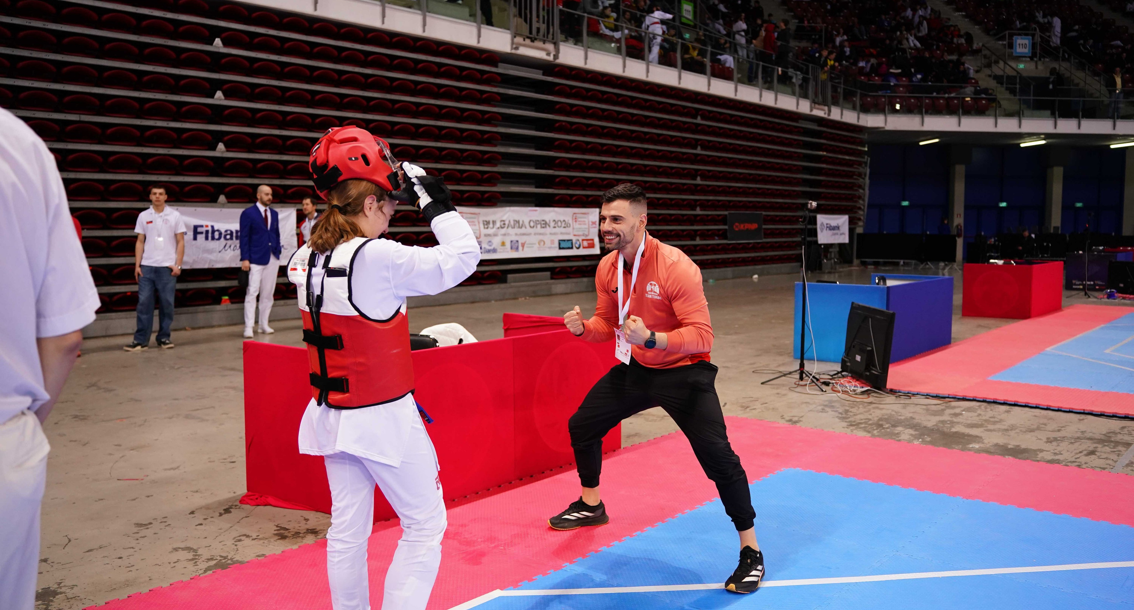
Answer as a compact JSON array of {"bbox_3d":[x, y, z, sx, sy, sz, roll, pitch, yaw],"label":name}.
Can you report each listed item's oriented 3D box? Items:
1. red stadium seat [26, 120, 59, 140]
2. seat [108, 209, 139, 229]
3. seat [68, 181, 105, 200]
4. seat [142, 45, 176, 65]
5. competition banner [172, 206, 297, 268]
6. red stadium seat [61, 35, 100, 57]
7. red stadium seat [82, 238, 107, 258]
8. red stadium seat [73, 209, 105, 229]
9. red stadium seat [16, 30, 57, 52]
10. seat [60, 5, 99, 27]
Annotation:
[{"bbox_3d":[-6.331,-2.093,10.611,0.390,0.280,0.470,4,7,40],"label":"red stadium seat"},{"bbox_3d":[-5.792,-1.123,11.532,0.320,0.270,0.440,4,7,42],"label":"seat"},{"bbox_3d":[-6.091,-1.447,11.177,0.320,0.270,0.440,4,7,42],"label":"seat"},{"bbox_3d":[-5.433,-3.319,11.746,0.320,0.270,0.440,4,7,42],"label":"seat"},{"bbox_3d":[-4.598,-0.917,12.035,0.030,0.818,2.003,3,6,44],"label":"competition banner"},{"bbox_3d":[-5.960,-3.168,10.801,0.280,0.270,0.445,3,6,44],"label":"red stadium seat"},{"bbox_3d":[-6.030,-0.719,11.106,0.390,0.280,0.470,4,7,40],"label":"red stadium seat"},{"bbox_3d":[-6.076,-1.087,11.223,0.320,0.270,0.440,4,7,42],"label":"red stadium seat"},{"bbox_3d":[-6.287,-3.131,10.460,0.280,0.270,0.445,3,6,44],"label":"red stadium seat"},{"bbox_3d":[-6.007,-3.560,10.863,0.390,0.280,0.470,4,7,40],"label":"seat"}]

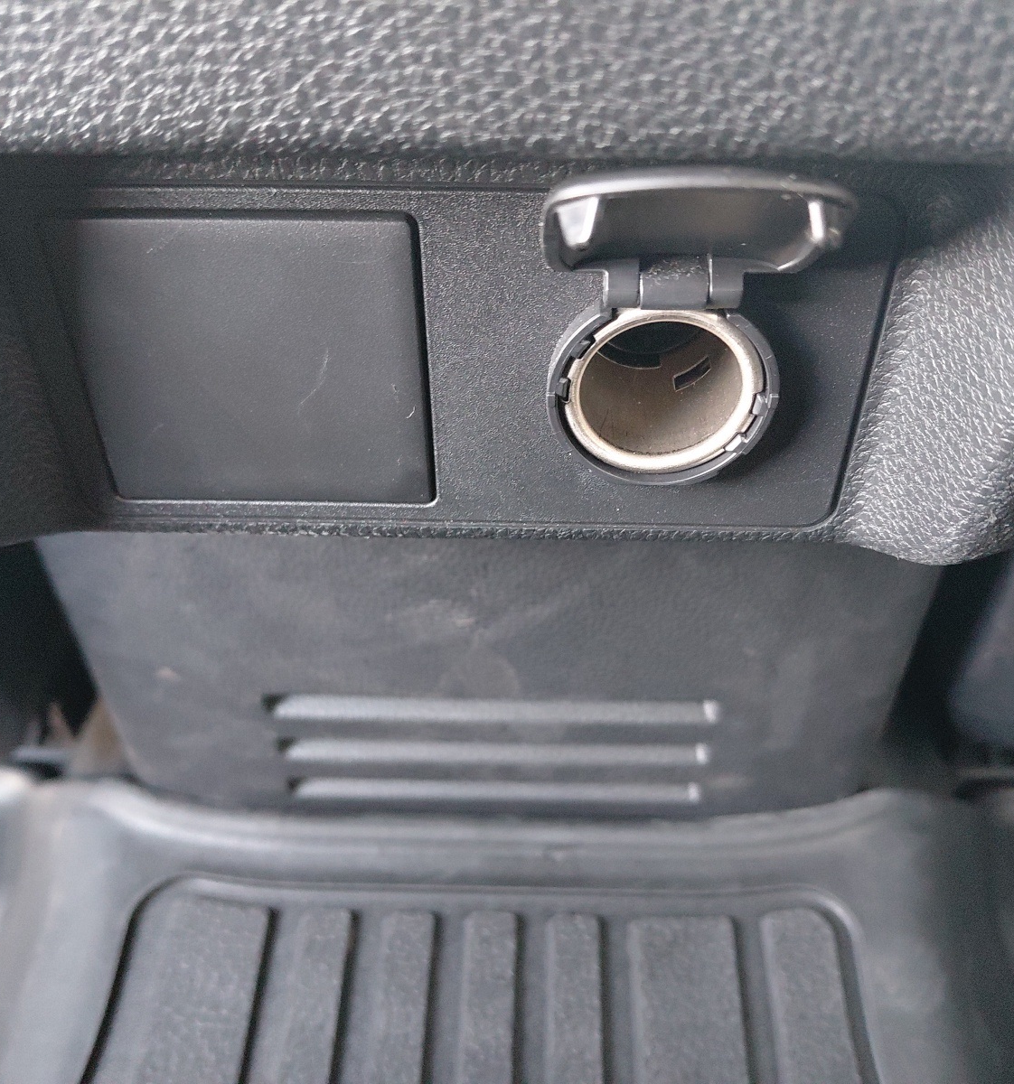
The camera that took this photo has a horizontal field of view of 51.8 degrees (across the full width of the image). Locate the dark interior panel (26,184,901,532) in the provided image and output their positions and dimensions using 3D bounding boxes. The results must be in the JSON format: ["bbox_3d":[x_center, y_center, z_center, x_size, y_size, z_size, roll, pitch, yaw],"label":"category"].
[{"bbox_3d":[-0.007,-0.023,0.139,0.108,0.050,0.010,1,39,1],"label":"dark interior panel"}]

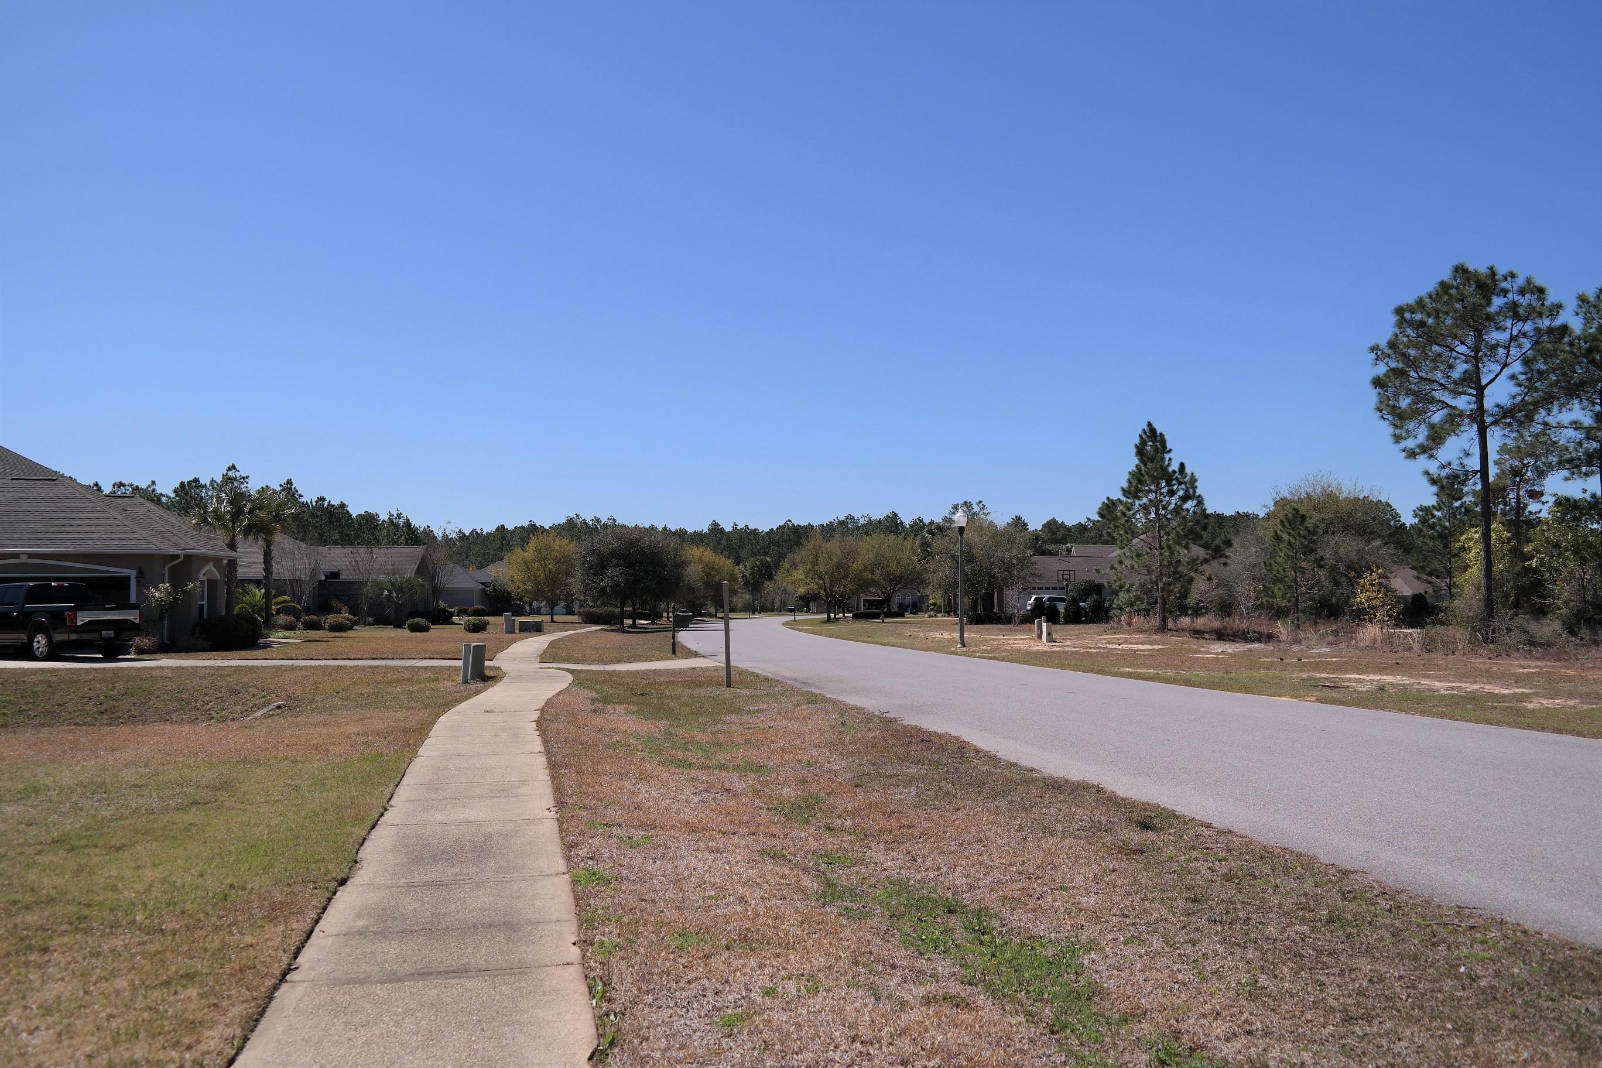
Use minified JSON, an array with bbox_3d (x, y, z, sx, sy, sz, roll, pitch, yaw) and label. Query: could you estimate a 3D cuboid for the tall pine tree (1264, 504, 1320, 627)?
[{"bbox_3d":[22.898,1.543,56.154,2.570,5.910,2.570,0,-3,0],"label":"tall pine tree"}]

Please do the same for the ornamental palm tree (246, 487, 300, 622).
[{"bbox_3d":[-24.151,1.083,55.167,2.580,6.440,2.580,0,-3,0],"label":"ornamental palm tree"}]

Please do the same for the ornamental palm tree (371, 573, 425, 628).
[{"bbox_3d":[-21.436,3.538,64.076,3.070,2.930,3.070,0,-3,0],"label":"ornamental palm tree"}]

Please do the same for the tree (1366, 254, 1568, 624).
[{"bbox_3d":[25.518,-3.249,46.379,7.430,14.570,7.430,0,-3,0],"label":"tree"}]

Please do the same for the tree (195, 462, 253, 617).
[{"bbox_3d":[-22.499,0.799,47.170,2.400,6.540,2.400,0,-3,0],"label":"tree"}]

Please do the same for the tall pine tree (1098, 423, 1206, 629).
[{"bbox_3d":[17.241,-0.409,59.266,5.290,10.240,5.290,0,-3,0],"label":"tall pine tree"}]

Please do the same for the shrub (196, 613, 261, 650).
[{"bbox_3d":[-18.207,3.087,38.230,2.150,1.150,2.150,0,-3,0],"label":"shrub"}]

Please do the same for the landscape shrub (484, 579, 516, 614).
[{"bbox_3d":[-27.059,5.687,108.085,2.930,3.260,2.780,0,-3,0],"label":"landscape shrub"}]

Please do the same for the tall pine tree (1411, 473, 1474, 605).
[{"bbox_3d":[38.442,0.625,72.233,4.050,8.970,4.050,0,-3,0],"label":"tall pine tree"}]

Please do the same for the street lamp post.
[{"bbox_3d":[5.166,1.403,38.918,0.460,4.520,0.460,0,-3,0],"label":"street lamp post"}]

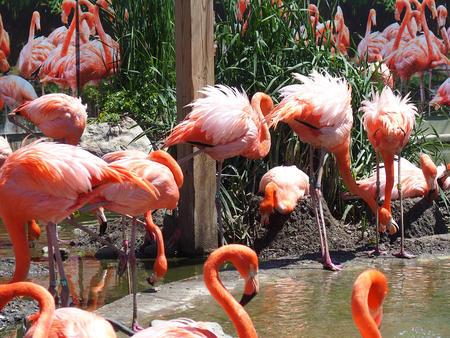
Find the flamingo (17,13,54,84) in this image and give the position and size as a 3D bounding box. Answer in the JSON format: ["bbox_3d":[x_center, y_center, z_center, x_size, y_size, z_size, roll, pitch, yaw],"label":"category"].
[{"bbox_3d":[-1.208,-0.573,11.500,0.240,0.930,0.400,4,9,28],"label":"flamingo"}]

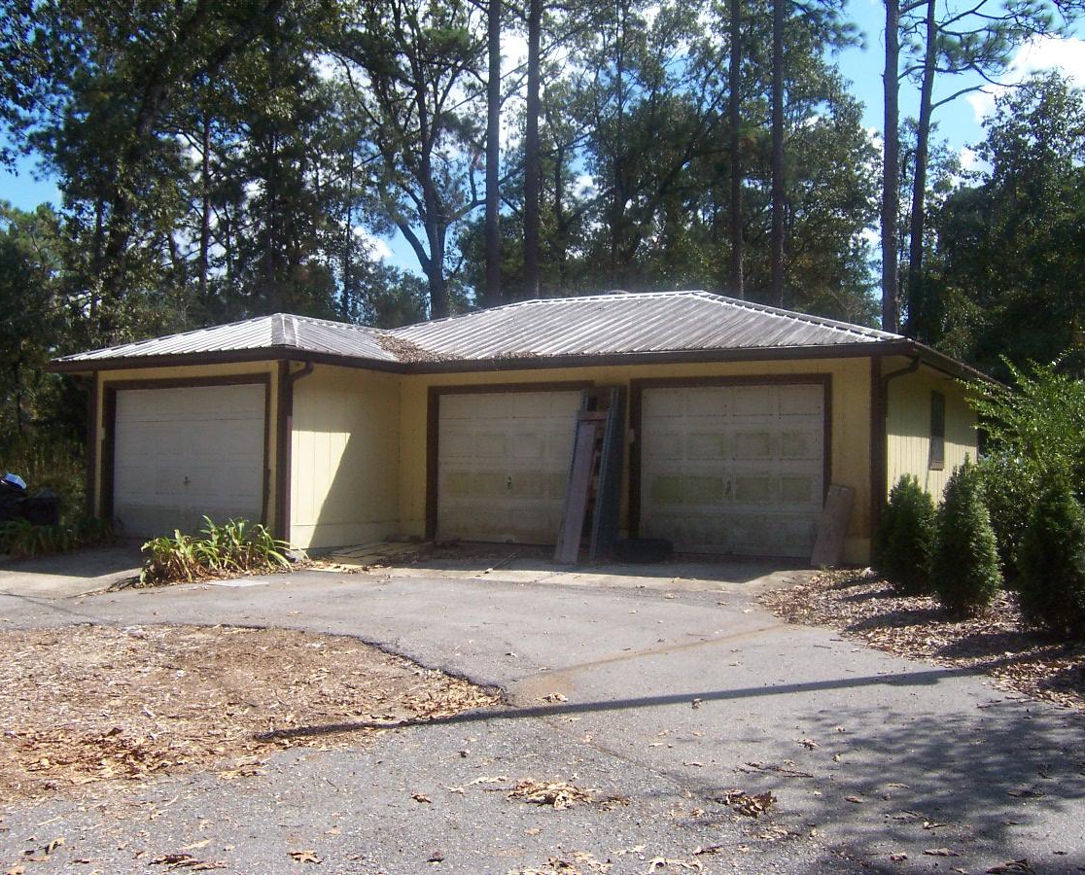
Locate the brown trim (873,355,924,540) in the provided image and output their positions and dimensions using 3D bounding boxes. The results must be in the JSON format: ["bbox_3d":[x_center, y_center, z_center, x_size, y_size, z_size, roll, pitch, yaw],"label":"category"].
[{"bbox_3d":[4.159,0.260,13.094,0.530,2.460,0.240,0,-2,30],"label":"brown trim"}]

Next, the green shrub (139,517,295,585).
[{"bbox_3d":[-3.705,1.289,12.888,0.850,0.660,1.650,0,-2,30],"label":"green shrub"}]

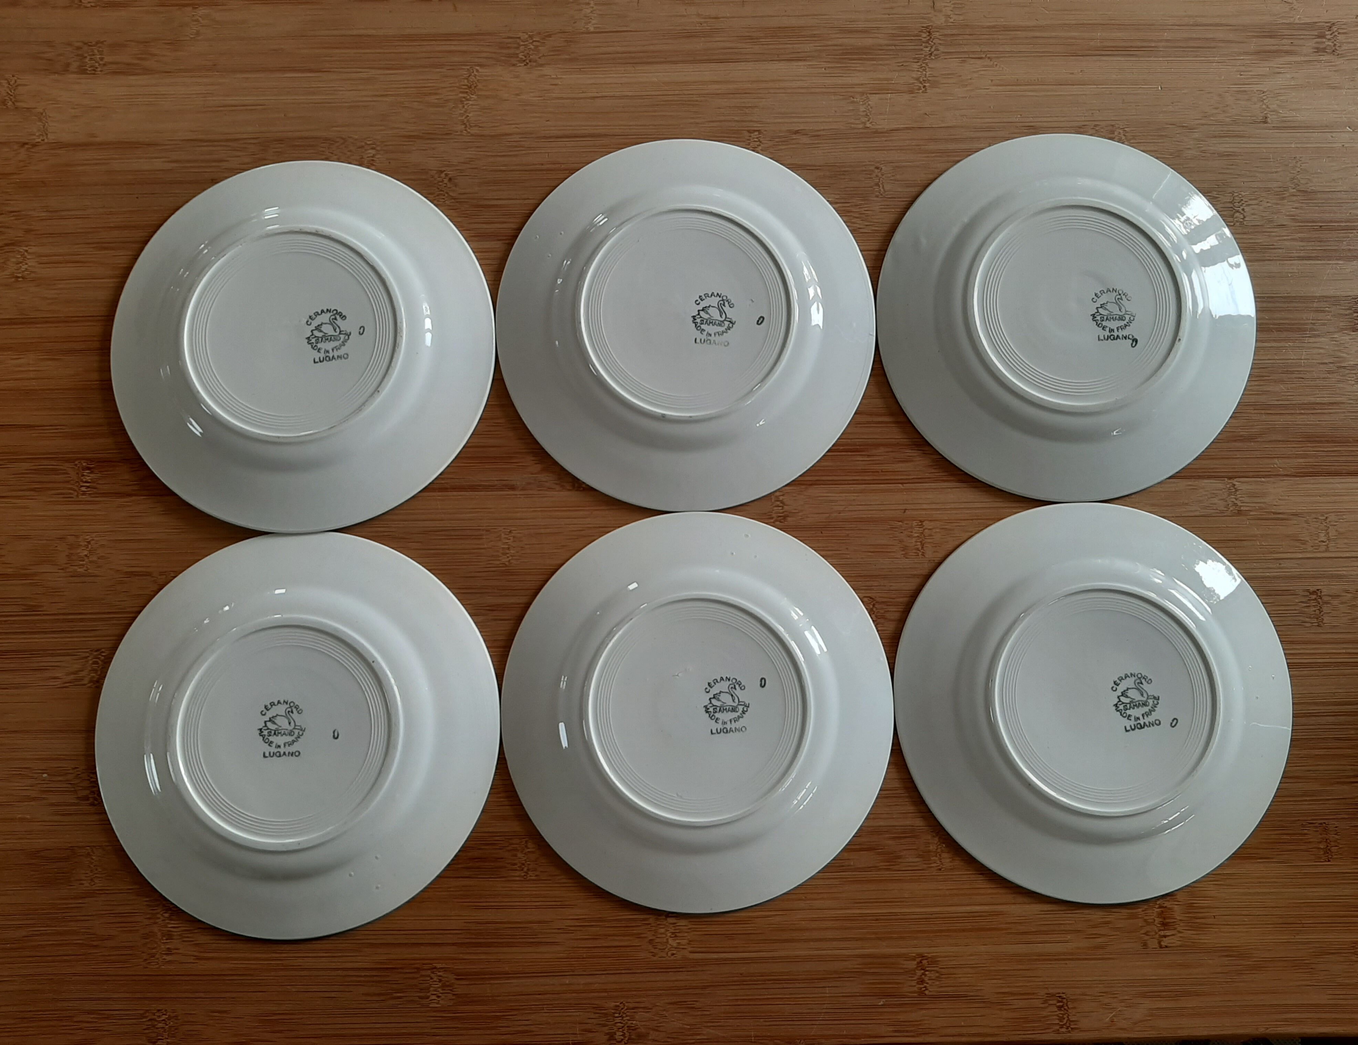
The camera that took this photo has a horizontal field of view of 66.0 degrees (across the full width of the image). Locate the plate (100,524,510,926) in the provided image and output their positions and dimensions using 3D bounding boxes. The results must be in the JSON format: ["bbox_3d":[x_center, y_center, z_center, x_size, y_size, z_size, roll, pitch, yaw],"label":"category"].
[{"bbox_3d":[-0.190,0.103,0.516,0.200,0.019,0.200,0,83,0],"label":"plate"}]

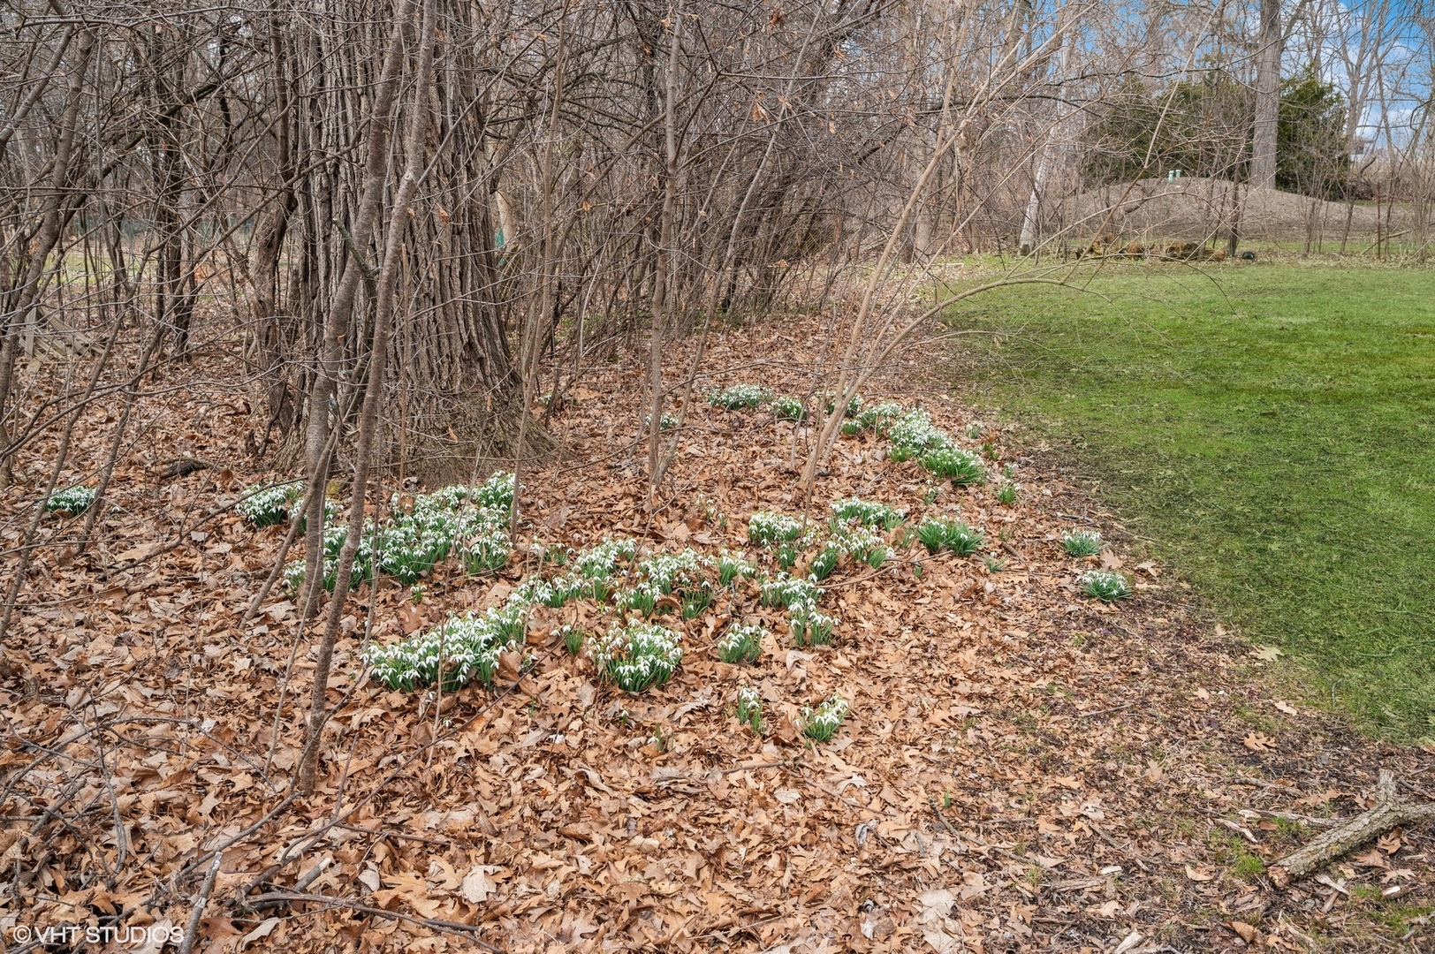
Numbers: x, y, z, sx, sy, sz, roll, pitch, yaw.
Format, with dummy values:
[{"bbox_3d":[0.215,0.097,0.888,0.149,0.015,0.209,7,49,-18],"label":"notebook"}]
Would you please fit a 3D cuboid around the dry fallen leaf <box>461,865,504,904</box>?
[{"bbox_3d":[-0.507,0.880,2.580,0.090,0.017,0.105,-3,22,-12],"label":"dry fallen leaf"}]

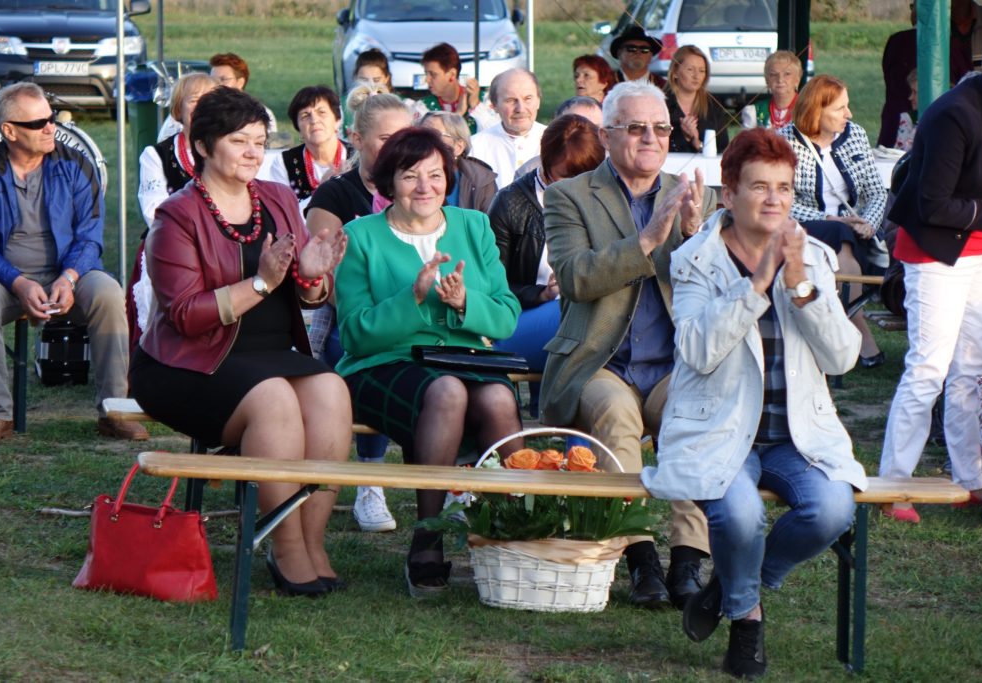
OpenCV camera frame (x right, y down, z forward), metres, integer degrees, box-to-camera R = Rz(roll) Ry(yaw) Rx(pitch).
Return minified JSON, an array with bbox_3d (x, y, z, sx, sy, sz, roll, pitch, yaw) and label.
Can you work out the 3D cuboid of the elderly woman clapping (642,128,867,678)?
[{"bbox_3d":[0.670,0.150,10.500,0.540,1.360,0.680,-3,6,-21],"label":"elderly woman clapping"}]

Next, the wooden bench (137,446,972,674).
[{"bbox_3d":[0.160,0.572,10.570,2.130,0.470,0.250,2,6,-8],"label":"wooden bench"}]

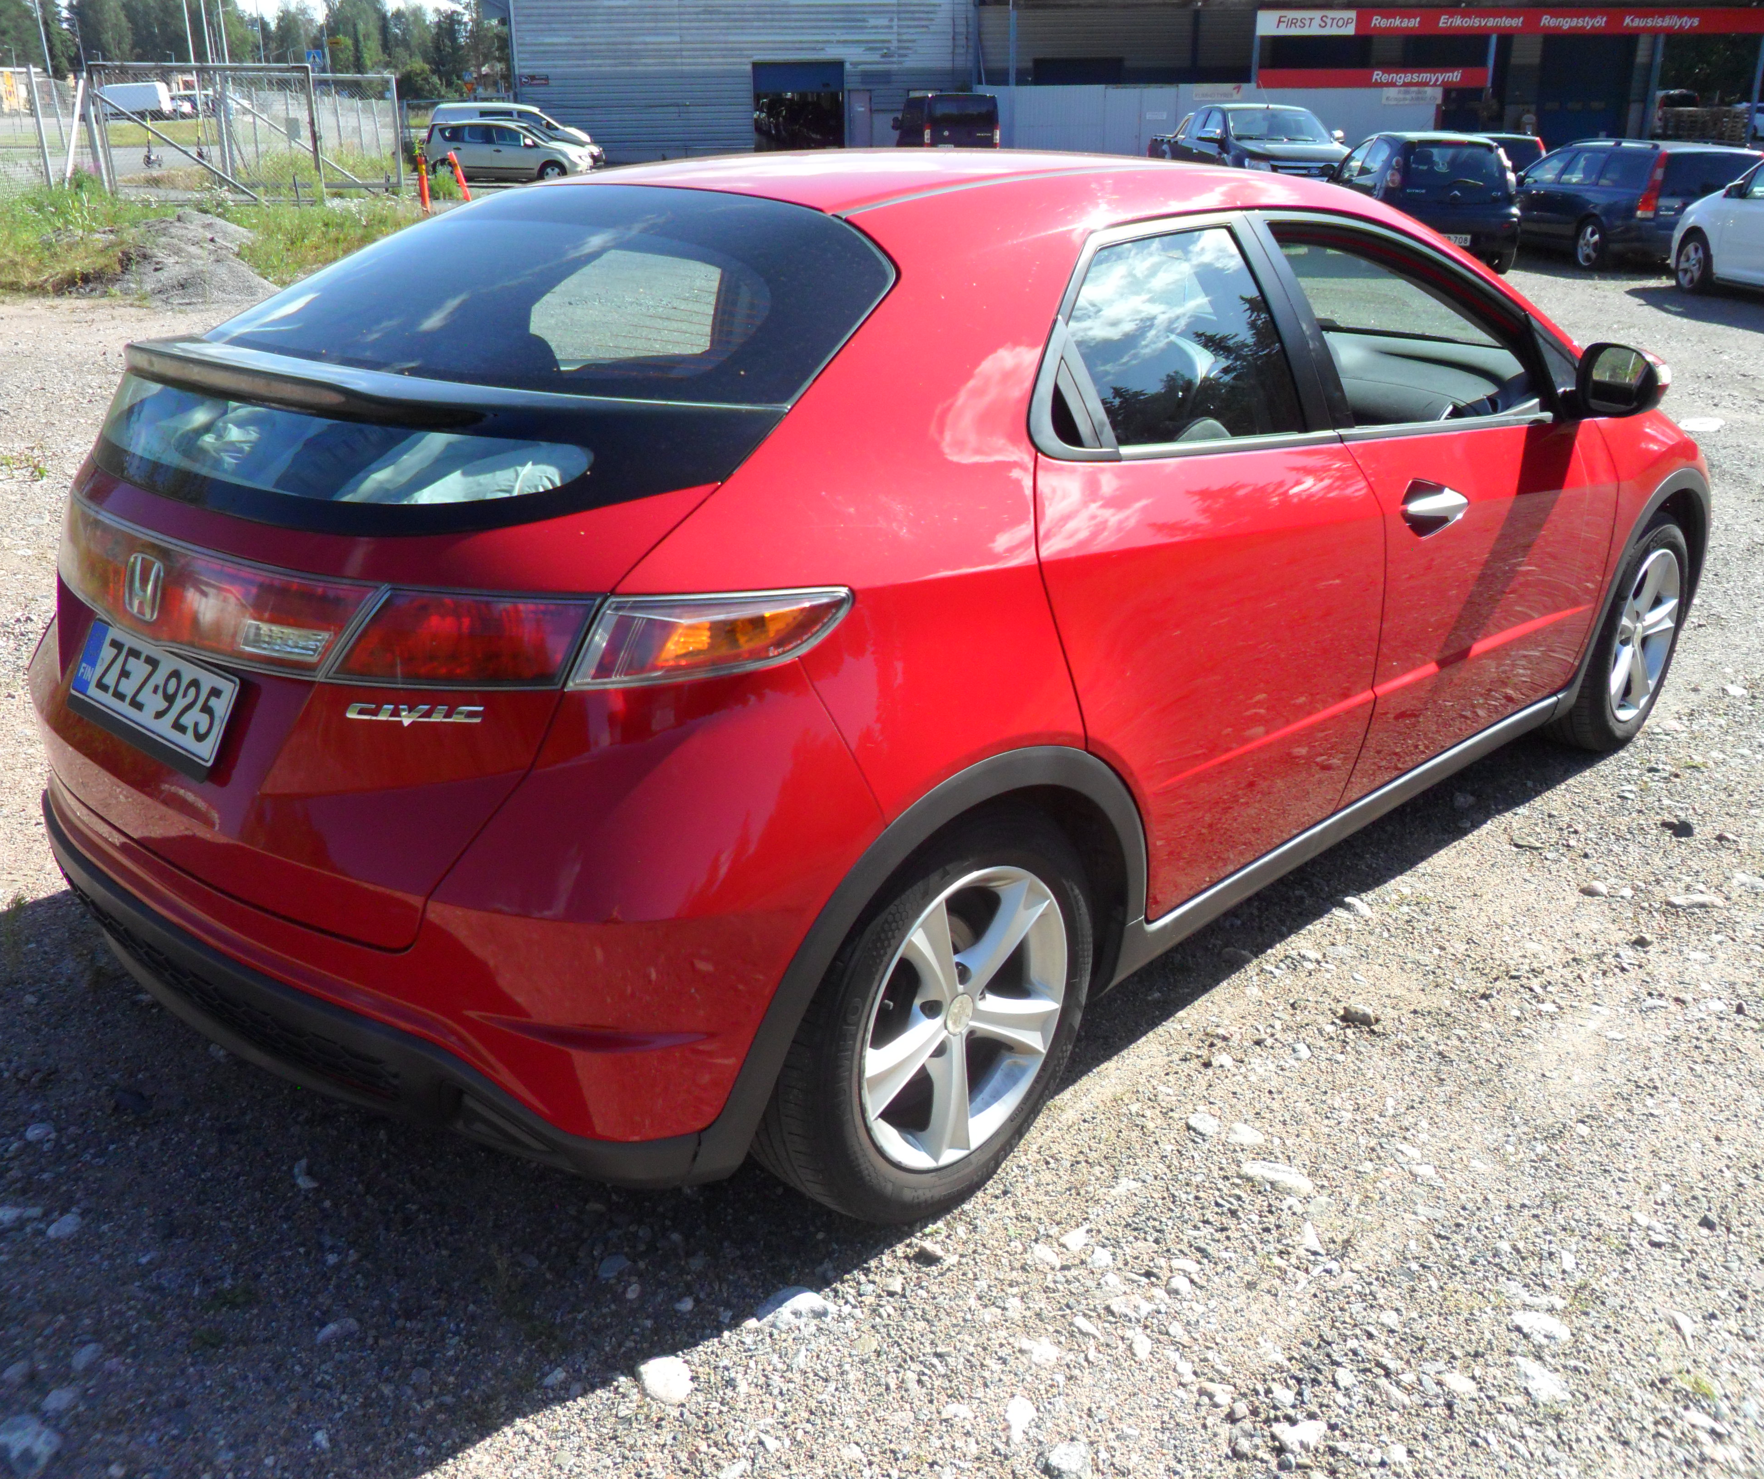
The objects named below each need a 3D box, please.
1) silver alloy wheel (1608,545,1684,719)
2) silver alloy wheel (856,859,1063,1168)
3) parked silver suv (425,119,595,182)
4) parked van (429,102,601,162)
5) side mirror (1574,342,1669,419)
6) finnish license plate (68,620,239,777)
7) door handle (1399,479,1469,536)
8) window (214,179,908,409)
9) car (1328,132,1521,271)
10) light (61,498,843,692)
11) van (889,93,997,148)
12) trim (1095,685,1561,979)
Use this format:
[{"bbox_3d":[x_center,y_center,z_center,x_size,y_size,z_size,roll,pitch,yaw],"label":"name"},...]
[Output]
[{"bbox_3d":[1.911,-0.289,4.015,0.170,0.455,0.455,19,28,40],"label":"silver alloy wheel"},{"bbox_3d":[0.071,0.382,2.252,0.170,0.455,0.455,19,28,40],"label":"silver alloy wheel"},{"bbox_3d":[-9.160,-14.550,38.250,4.100,1.550,1.700,0,20,0],"label":"parked silver suv"},{"bbox_3d":[-9.720,-16.000,41.300,4.500,1.900,1.830,0,20,0],"label":"parked van"},{"bbox_3d":[1.587,-0.768,3.298,0.200,0.150,0.120,19,28,40],"label":"side mirror"},{"bbox_3d":[-0.980,-0.062,2.055,0.445,0.130,0.020,17,-1,40],"label":"finnish license plate"},{"bbox_3d":[1.039,-0.436,2.893,0.050,0.115,0.240,19,28,40],"label":"door handle"},{"bbox_3d":[-0.553,-0.670,2.341,1.280,0.130,0.510,19,56,40],"label":"window"},{"bbox_3d":[6.270,-6.480,18.500,1.630,1.465,3.450,-1,20,-2],"label":"car"},{"bbox_3d":[-0.797,-0.272,2.217,1.550,0.165,0.580,19,28,40],"label":"light"},{"bbox_3d":[1.662,-16.066,41.115,1.920,1.970,4.900,-3,21,-8],"label":"van"},{"bbox_3d":[0.973,0.125,3.045,0.085,0.130,1.800,17,26,40],"label":"trim"}]

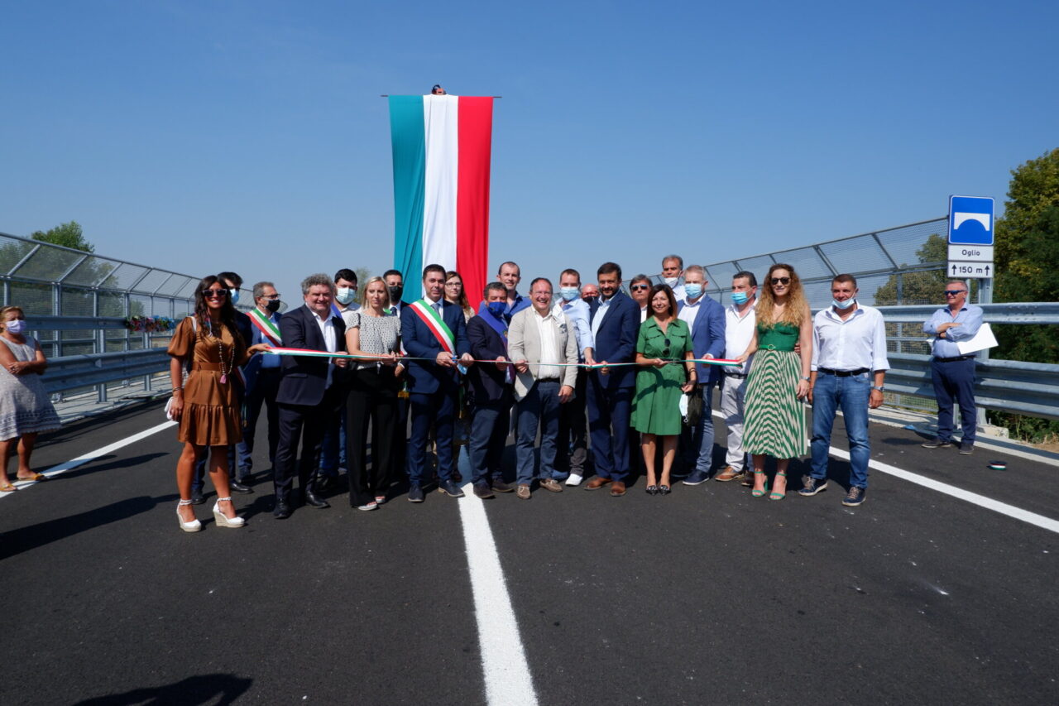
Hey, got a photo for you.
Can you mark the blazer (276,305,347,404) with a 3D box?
[{"bbox_3d":[-1.650,0.019,5.100,0.520,0.760,0.370,-2,4,-40],"label":"blazer"}]

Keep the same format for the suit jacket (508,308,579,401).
[{"bbox_3d":[0.103,0.013,5.430,0.560,0.740,0.340,0,3,-5],"label":"suit jacket"}]

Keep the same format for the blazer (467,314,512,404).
[{"bbox_3d":[-0.295,0.054,5.351,0.530,0.720,0.400,-1,4,-25],"label":"blazer"}]

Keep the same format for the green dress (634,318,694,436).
[{"bbox_3d":[1.071,0.192,5.420,0.480,0.940,0.340,1,3,5],"label":"green dress"}]

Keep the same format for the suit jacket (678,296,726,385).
[{"bbox_3d":[1.442,-0.107,5.850,0.530,0.760,0.340,2,3,30],"label":"suit jacket"}]

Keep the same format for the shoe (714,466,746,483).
[{"bbox_3d":[1.730,1.024,5.827,0.300,0.120,0.110,-2,4,-31],"label":"shoe"}]

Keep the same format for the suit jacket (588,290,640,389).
[{"bbox_3d":[0.680,-0.094,5.403,0.510,0.800,0.370,2,4,37],"label":"suit jacket"}]

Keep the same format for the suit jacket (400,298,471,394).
[{"bbox_3d":[-0.730,-0.037,5.206,0.560,0.750,0.420,-1,3,-12],"label":"suit jacket"}]

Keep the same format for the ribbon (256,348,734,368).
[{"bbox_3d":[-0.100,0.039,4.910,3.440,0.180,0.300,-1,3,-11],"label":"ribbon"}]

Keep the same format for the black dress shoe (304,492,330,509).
[{"bbox_3d":[-1.590,1.068,5.053,0.300,0.120,0.110,3,4,42],"label":"black dress shoe"}]

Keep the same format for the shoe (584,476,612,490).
[{"bbox_3d":[0.575,1.039,5.567,0.110,0.120,0.300,3,4,40],"label":"shoe"}]

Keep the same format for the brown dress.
[{"bbox_3d":[-2.190,0.192,4.620,0.530,0.880,0.380,-1,3,-25],"label":"brown dress"}]

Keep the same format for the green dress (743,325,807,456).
[{"bbox_3d":[1.934,0.294,5.350,0.470,1.080,0.400,2,3,30],"label":"green dress"}]

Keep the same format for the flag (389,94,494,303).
[{"bbox_3d":[-2.120,-3.263,16.343,2.500,5.800,0.250,0,3,-4],"label":"flag"}]

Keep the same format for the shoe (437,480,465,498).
[{"bbox_3d":[-0.620,1.069,5.360,0.110,0.115,0.290,-1,4,-36],"label":"shoe"}]

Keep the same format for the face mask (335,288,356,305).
[{"bbox_3d":[-1.510,-0.465,5.550,0.150,0.130,0.090,3,3,-20],"label":"face mask"}]

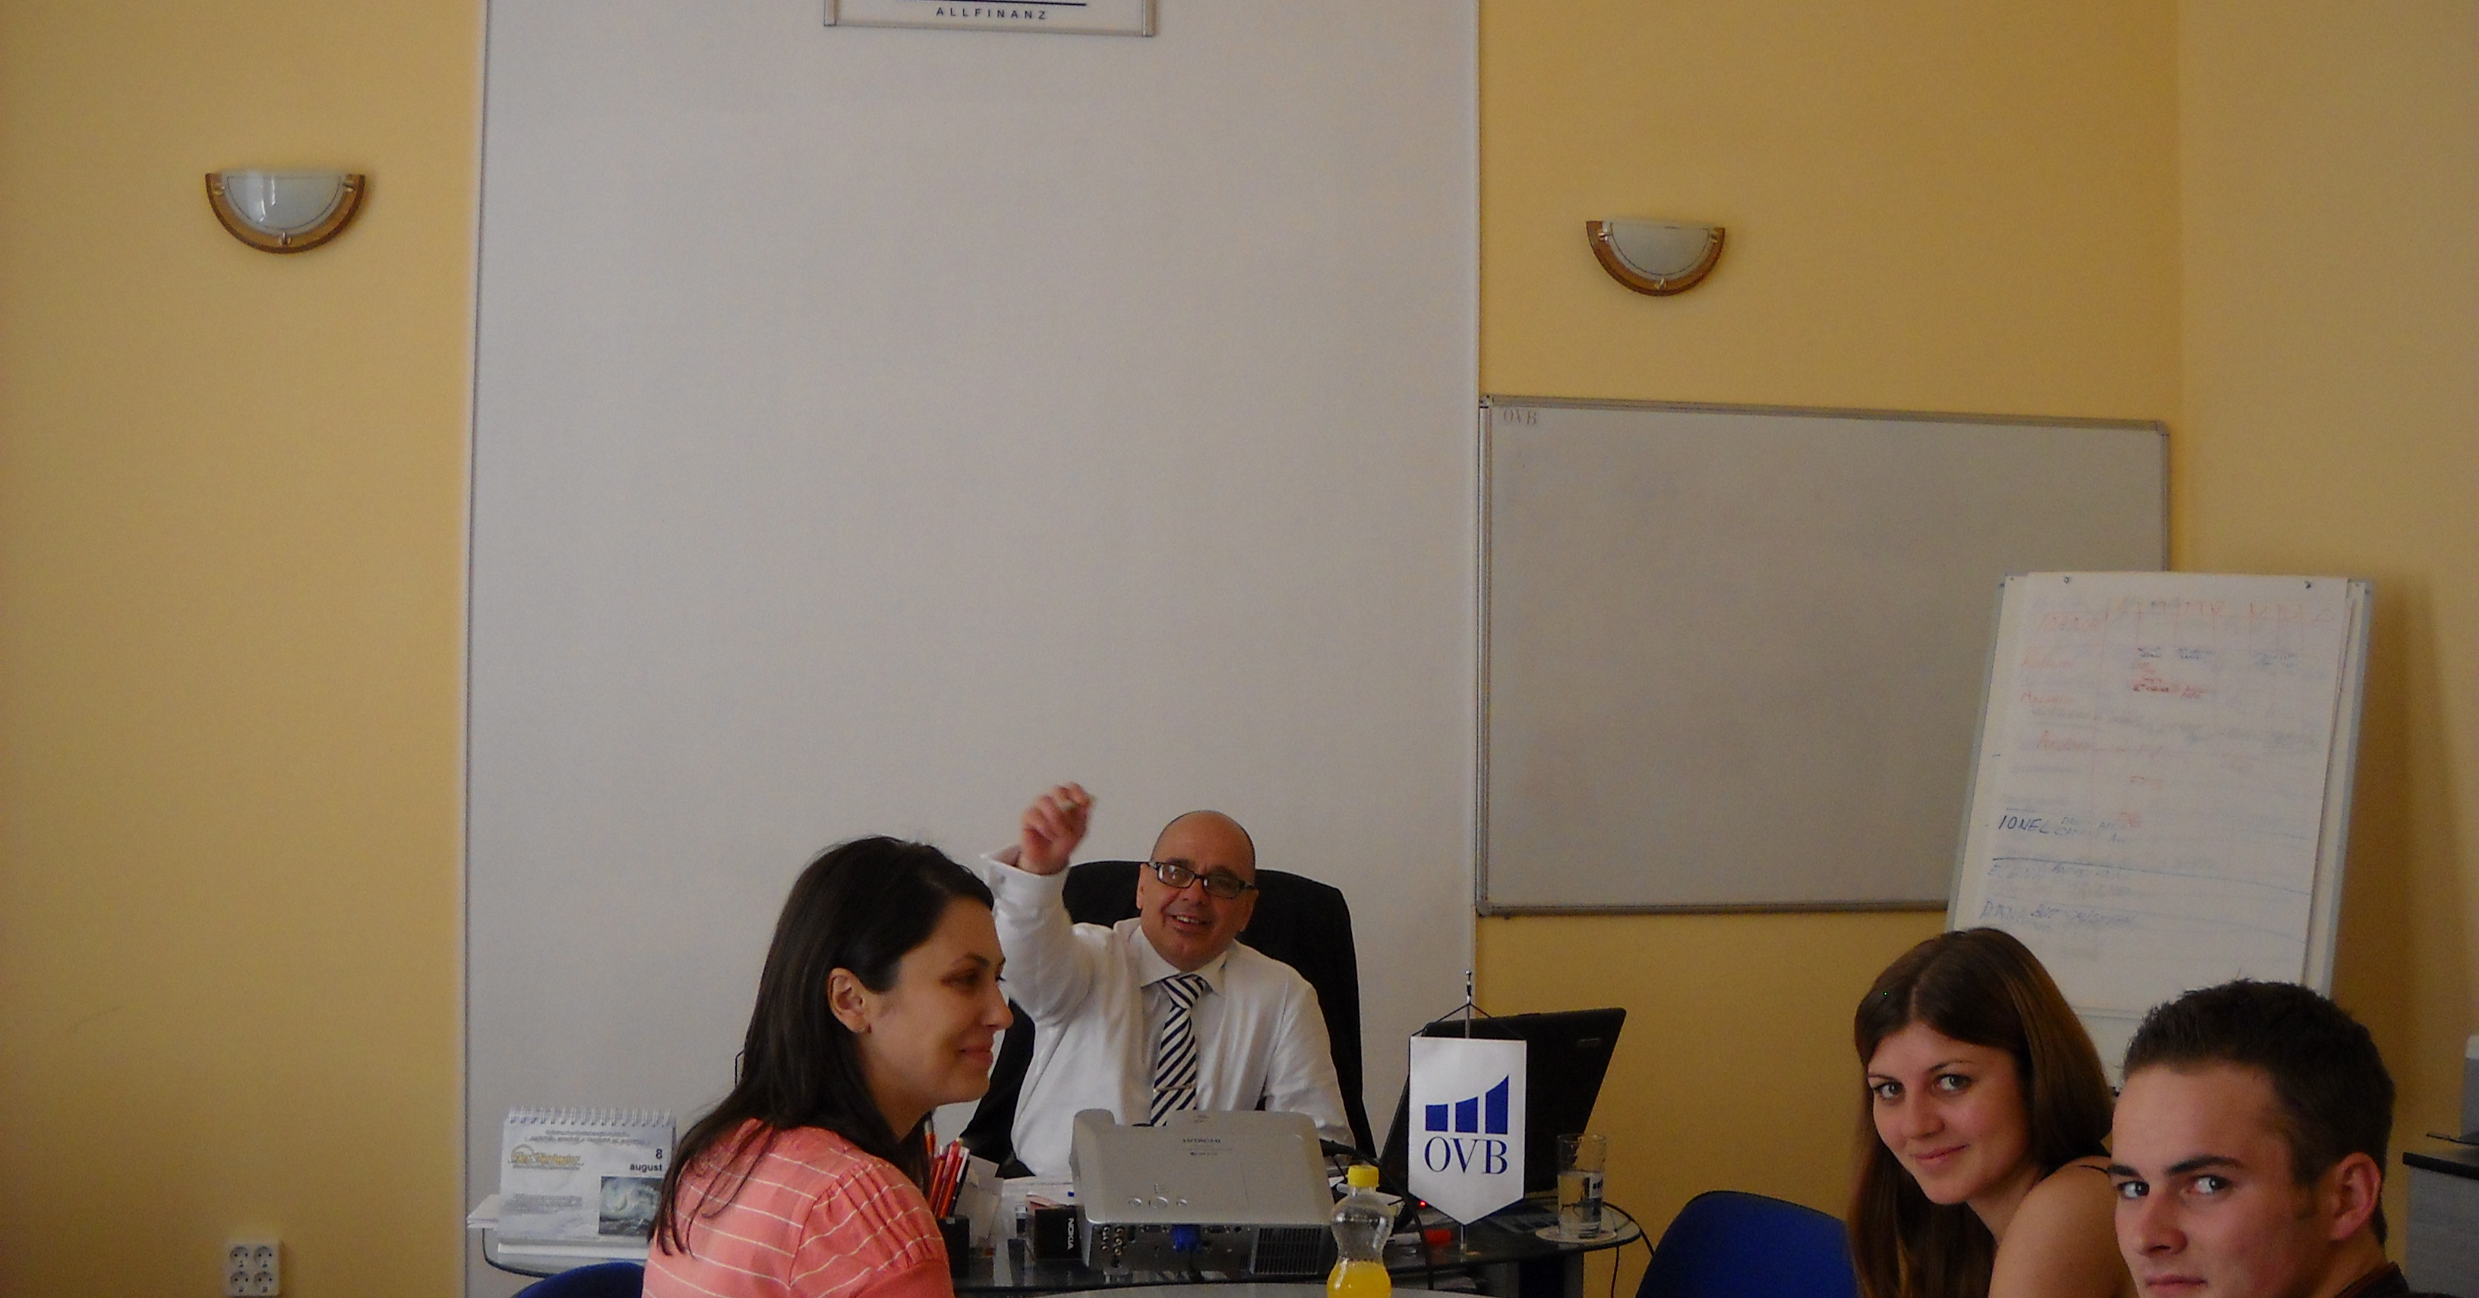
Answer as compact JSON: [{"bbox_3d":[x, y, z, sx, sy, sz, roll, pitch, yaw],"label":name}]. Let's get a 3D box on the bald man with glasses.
[{"bbox_3d":[-0.112,0.870,4.189,0.560,1.320,0.700,1,-2,-2],"label":"bald man with glasses"}]

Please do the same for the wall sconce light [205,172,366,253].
[{"bbox_3d":[-1.750,-0.802,5.393,0.288,0.150,0.085,1,-2,-10],"label":"wall sconce light"}]

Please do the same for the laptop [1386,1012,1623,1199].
[{"bbox_3d":[0.261,0.636,3.955,0.360,0.258,0.354,2,-3,-39],"label":"laptop"}]

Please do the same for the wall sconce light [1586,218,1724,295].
[{"bbox_3d":[0.830,-0.780,5.837,0.288,0.150,0.085,1,-2,-10],"label":"wall sconce light"}]

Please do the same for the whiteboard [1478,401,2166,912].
[{"bbox_3d":[1.184,0.016,5.896,1.470,1.010,0.030,1,-2,-10],"label":"whiteboard"}]

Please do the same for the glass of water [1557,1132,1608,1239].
[{"bbox_3d":[0.438,0.685,3.750,0.062,0.135,0.062,0,-2,0],"label":"glass of water"}]

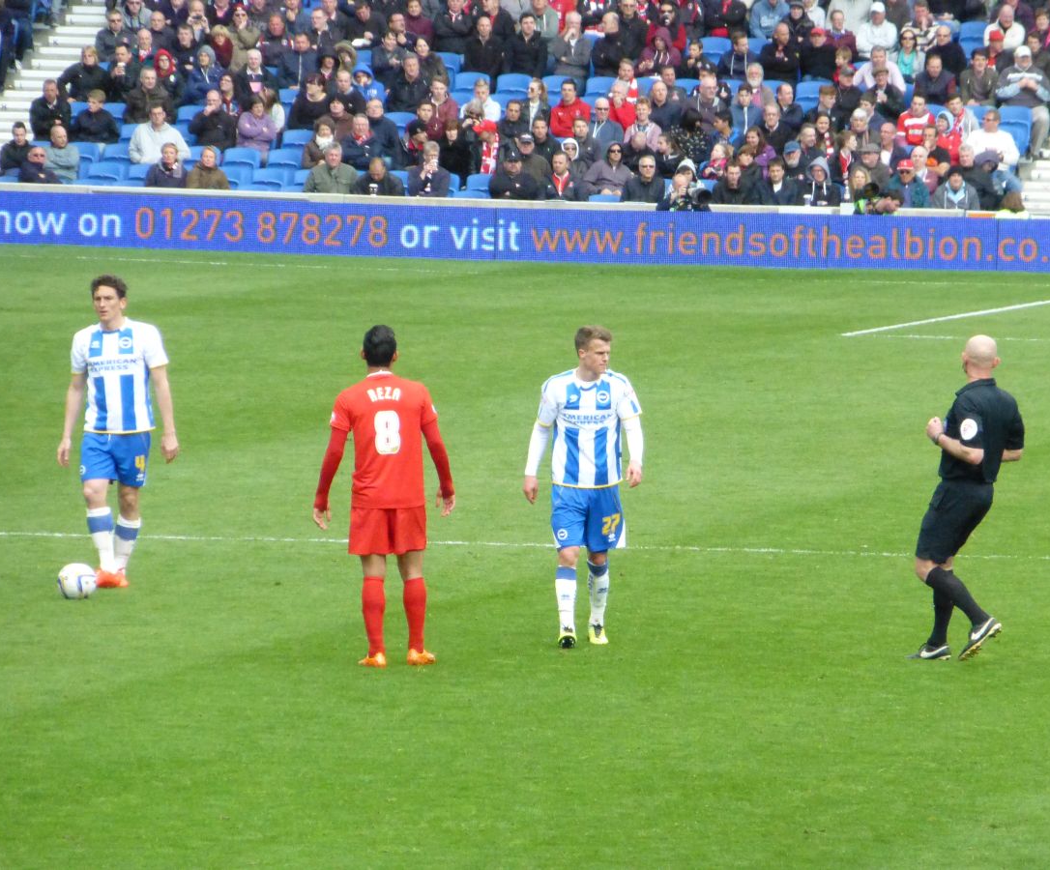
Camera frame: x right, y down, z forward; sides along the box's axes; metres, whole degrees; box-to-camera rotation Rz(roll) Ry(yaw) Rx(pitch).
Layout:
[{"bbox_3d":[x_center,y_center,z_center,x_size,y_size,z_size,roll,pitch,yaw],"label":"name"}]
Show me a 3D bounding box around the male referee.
[{"bbox_3d":[2.395,0.345,66.500,0.700,1.790,0.550,3,3,35],"label":"male referee"}]

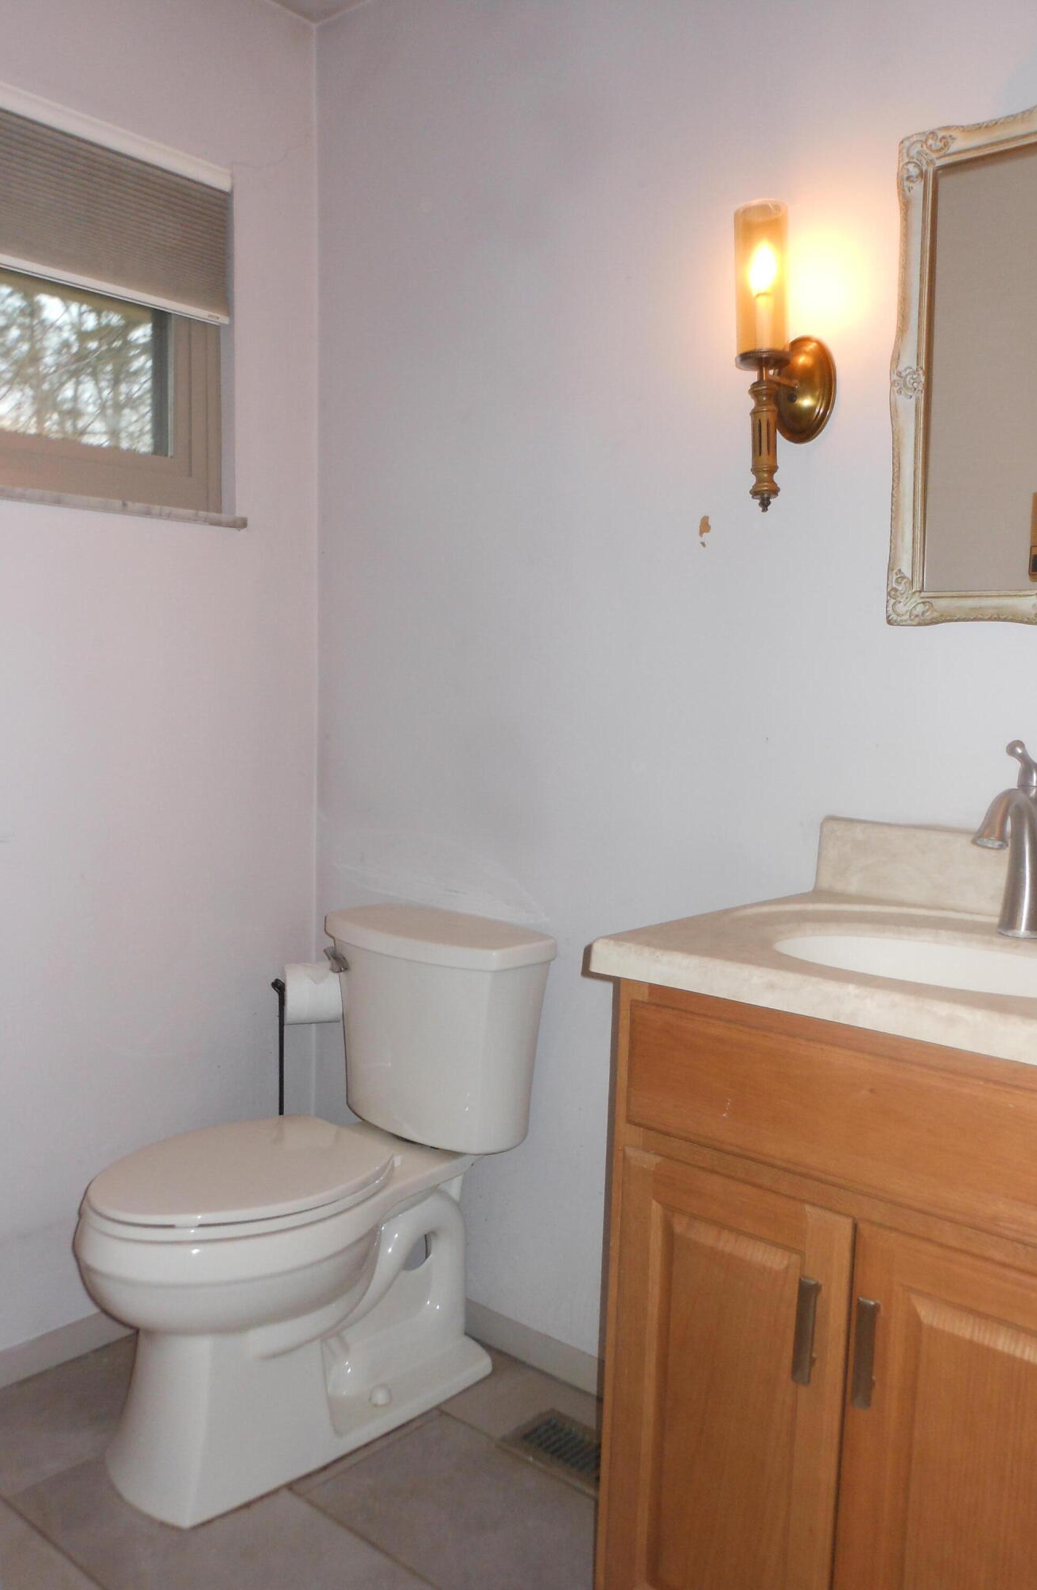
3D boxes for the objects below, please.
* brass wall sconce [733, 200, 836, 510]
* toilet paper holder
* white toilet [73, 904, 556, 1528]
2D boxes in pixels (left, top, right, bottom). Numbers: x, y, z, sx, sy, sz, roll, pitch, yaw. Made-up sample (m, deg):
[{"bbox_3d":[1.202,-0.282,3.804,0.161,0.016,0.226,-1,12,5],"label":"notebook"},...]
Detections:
[{"bbox_3d":[0.350,-0.581,1.743,0.096,0.392,0.156,6,7,42],"label":"brass wall sconce"},{"bbox_3d":[-0.377,0.648,2.424,0.160,0.680,0.150,0,6,-13],"label":"toilet paper holder"},{"bbox_3d":[-0.330,0.632,2.037,0.423,0.788,0.747,6,7,42],"label":"white toilet"}]

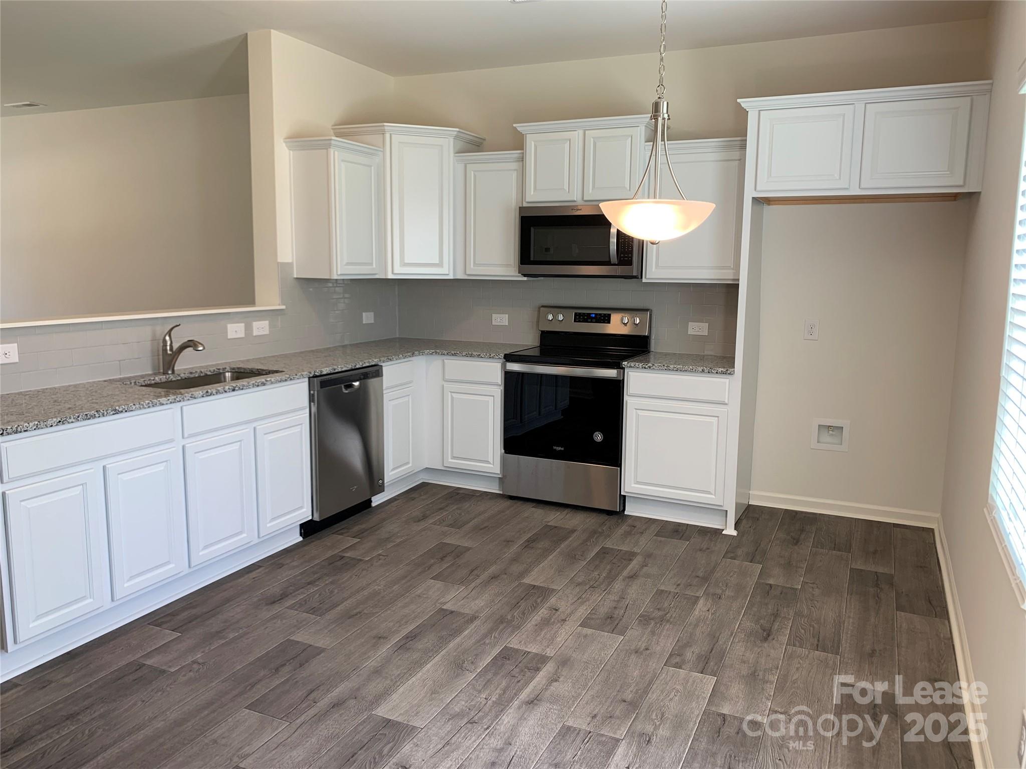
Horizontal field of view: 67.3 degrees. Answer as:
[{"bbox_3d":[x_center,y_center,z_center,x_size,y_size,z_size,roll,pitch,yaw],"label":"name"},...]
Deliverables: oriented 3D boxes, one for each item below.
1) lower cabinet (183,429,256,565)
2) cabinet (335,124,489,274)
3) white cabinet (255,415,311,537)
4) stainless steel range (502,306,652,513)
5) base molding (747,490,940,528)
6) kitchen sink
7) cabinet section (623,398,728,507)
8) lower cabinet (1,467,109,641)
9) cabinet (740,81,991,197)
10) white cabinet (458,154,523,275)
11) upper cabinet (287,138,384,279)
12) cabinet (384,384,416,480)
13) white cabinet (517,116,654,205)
[{"bbox_3d":[-1.504,0.471,3.479,0.500,0.529,0.360,5,10,25],"label":"lower cabinet"},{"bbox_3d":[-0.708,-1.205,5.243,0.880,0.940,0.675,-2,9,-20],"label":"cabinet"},{"bbox_3d":[-1.330,0.417,3.848,0.500,0.529,0.362,5,10,25],"label":"white cabinet"},{"bbox_3d":[0.407,0.125,4.885,0.757,1.192,0.645,5,10,24],"label":"stainless steel range"},{"bbox_3d":[1.934,0.732,4.540,1.038,0.086,0.022,5,10,25],"label":"base molding"},{"bbox_3d":[-1.469,0.071,3.687,0.420,0.205,0.680,5,10,24],"label":"kitchen sink"},{"bbox_3d":[1.026,0.348,4.598,0.566,0.543,0.524,5,10,25],"label":"cabinet section"},{"bbox_3d":[-1.822,0.571,2.802,0.500,0.529,0.320,5,10,25],"label":"lower cabinet"},{"bbox_3d":[1.802,-1.218,4.048,1.122,0.488,0.650,5,10,24],"label":"cabinet"},{"bbox_3d":[-0.102,-1.091,5.044,0.528,0.790,0.355,5,10,25],"label":"white cabinet"},{"bbox_3d":[-1.042,-1.048,4.689,0.355,0.790,0.565,5,10,25],"label":"upper cabinet"},{"bbox_3d":[-0.972,0.284,4.862,0.608,0.550,0.330,5,10,24],"label":"cabinet"},{"bbox_3d":[0.477,-1.367,4.812,0.860,0.487,0.355,5,10,24],"label":"white cabinet"}]

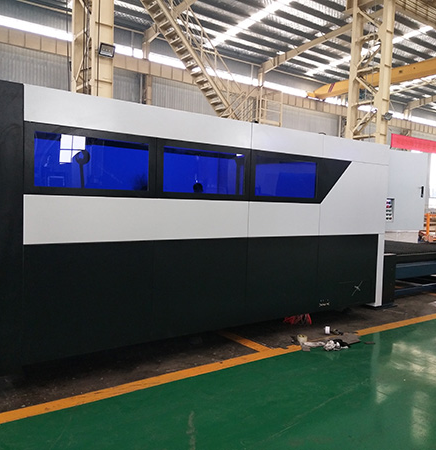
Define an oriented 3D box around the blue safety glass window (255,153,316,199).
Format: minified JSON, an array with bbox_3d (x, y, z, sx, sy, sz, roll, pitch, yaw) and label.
[{"bbox_3d":[0.848,-0.571,5.598,1.028,0.454,0.030,0,3,-36],"label":"blue safety glass window"}]

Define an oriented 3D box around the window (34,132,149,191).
[{"bbox_3d":[-1.128,-0.559,4.141,1.070,0.460,0.030,0,3,-36],"label":"window"}]

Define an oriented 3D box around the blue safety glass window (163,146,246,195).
[{"bbox_3d":[-0.134,-0.562,4.875,1.058,0.456,0.030,0,3,-36],"label":"blue safety glass window"}]

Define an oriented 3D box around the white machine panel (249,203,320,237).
[{"bbox_3d":[0.843,-0.062,5.627,1.228,0.421,0.050,0,3,-36],"label":"white machine panel"}]

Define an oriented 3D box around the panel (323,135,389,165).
[{"bbox_3d":[1.978,-1.042,6.403,1.490,0.288,0.050,0,3,-36],"label":"panel"}]

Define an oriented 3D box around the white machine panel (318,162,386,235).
[{"bbox_3d":[1.948,-0.371,6.423,1.508,1.040,0.050,0,3,-36],"label":"white machine panel"}]

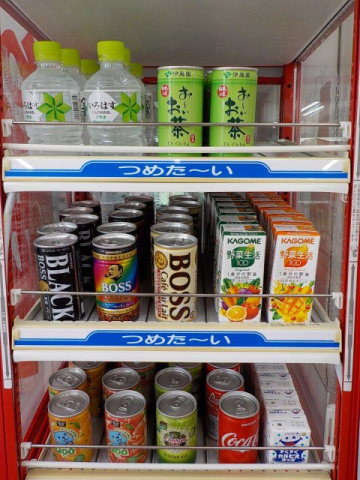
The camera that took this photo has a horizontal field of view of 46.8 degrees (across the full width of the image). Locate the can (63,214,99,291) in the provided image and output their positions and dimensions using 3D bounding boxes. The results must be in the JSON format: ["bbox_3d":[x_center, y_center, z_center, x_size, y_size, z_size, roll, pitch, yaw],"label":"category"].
[{"bbox_3d":[-0.145,0.019,0.622,0.053,0.105,0.053,0,17,1],"label":"can"}]

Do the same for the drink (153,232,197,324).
[{"bbox_3d":[-0.004,0.050,0.523,0.053,0.105,0.053,0,17,0],"label":"drink"}]

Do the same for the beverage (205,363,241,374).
[{"bbox_3d":[0.068,0.227,0.662,0.053,0.090,0.053,0,18,0],"label":"beverage"}]

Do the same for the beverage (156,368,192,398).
[{"bbox_3d":[-0.008,0.238,0.600,0.053,0.088,0.053,0,17,1],"label":"beverage"}]

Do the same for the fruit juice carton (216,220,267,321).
[{"bbox_3d":[0.075,0.045,0.515,0.049,0.119,0.041,1,17,2],"label":"fruit juice carton"}]

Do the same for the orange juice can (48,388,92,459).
[{"bbox_3d":[-0.144,0.255,0.555,0.053,0.089,0.053,0,18,0],"label":"orange juice can"}]

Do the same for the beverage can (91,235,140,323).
[{"bbox_3d":[-0.079,0.049,0.518,0.053,0.103,0.053,0,18,0],"label":"beverage can"}]

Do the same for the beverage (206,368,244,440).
[{"bbox_3d":[0.065,0.243,0.611,0.053,0.090,0.053,0,18,-1],"label":"beverage"}]

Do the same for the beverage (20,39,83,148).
[{"bbox_3d":[-0.148,-0.158,0.485,0.066,0.131,0.066,0,18,-1],"label":"beverage"}]

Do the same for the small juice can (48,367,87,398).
[{"bbox_3d":[-0.157,0.238,0.600,0.053,0.088,0.053,0,17,0],"label":"small juice can"}]

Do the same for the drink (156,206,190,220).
[{"bbox_3d":[-0.010,0.003,0.674,0.053,0.105,0.053,0,17,1],"label":"drink"}]

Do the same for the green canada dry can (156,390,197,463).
[{"bbox_3d":[-0.004,0.259,0.563,0.053,0.090,0.053,0,18,0],"label":"green canada dry can"}]

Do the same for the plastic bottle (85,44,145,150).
[{"bbox_3d":[-0.080,-0.166,0.503,0.067,0.131,0.067,0,17,1],"label":"plastic bottle"}]

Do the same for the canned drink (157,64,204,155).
[{"bbox_3d":[0.001,-0.142,0.479,0.053,0.104,0.053,0,18,0],"label":"canned drink"}]

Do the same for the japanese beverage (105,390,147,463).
[{"bbox_3d":[-0.071,0.255,0.554,0.053,0.089,0.053,0,18,0],"label":"japanese beverage"}]

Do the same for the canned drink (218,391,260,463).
[{"bbox_3d":[0.079,0.259,0.562,0.053,0.090,0.053,0,18,-1],"label":"canned drink"}]

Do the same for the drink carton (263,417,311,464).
[{"bbox_3d":[0.137,0.270,0.547,0.050,0.080,0.038,0,18,-1],"label":"drink carton"}]

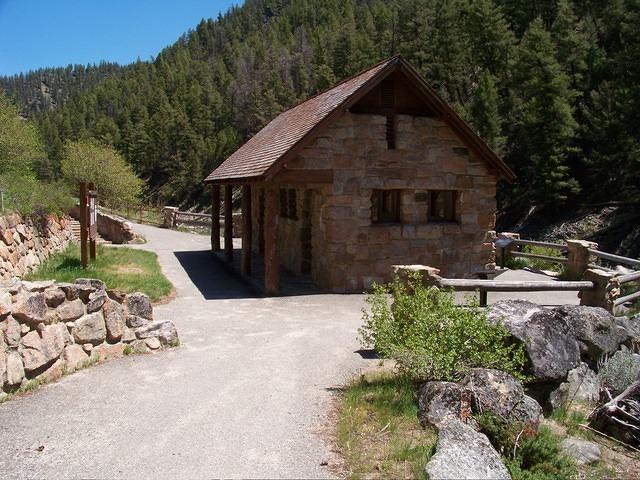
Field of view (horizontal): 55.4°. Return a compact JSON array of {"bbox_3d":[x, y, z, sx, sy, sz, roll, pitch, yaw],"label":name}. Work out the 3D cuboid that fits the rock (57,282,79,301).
[{"bbox_3d":[-2.835,0.578,6.850,0.250,0.200,0.240,-2,5,-23],"label":"rock"}]

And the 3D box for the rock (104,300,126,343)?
[{"bbox_3d":[-2.243,0.876,6.662,0.210,0.480,0.220,3,6,35],"label":"rock"}]

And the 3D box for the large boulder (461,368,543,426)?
[{"bbox_3d":[1.467,1.263,4.950,0.650,0.380,0.500,1,5,17],"label":"large boulder"}]

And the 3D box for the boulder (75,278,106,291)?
[{"bbox_3d":[-2.746,0.532,7.300,0.380,0.170,0.340,-2,5,-21],"label":"boulder"}]

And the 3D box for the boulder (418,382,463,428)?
[{"bbox_3d":[0.935,1.260,4.700,0.360,0.320,0.360,1,5,11],"label":"boulder"}]

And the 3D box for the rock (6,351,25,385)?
[{"bbox_3d":[-2.920,1.223,5.850,0.200,0.340,0.250,-3,6,-27],"label":"rock"}]

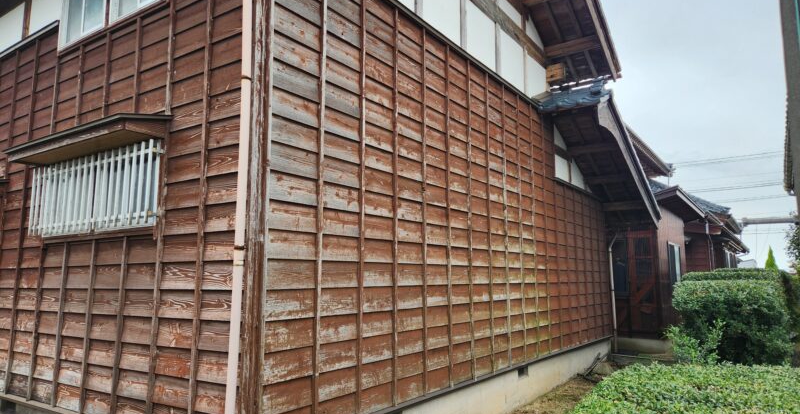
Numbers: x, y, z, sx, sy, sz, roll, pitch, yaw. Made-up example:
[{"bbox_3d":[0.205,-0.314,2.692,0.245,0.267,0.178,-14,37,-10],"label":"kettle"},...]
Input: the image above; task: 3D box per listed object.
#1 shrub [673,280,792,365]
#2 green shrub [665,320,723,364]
[{"bbox_3d":[5.404,1.932,8.723,1.560,1.450,1.400,-5,-9,34],"label":"shrub"},{"bbox_3d":[4.519,2.166,8.202,0.690,0.840,0.700,-5,-9,34],"label":"green shrub"}]

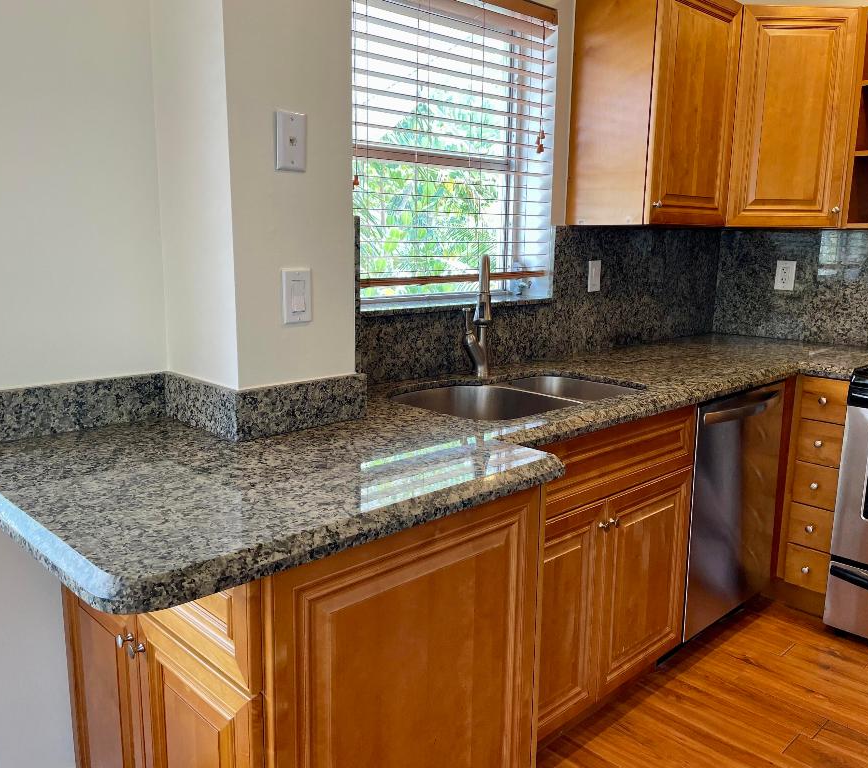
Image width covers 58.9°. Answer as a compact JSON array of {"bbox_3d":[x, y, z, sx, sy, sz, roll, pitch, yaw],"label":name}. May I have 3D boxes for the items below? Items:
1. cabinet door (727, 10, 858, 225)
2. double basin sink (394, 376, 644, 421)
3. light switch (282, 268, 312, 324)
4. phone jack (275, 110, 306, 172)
[{"bbox_3d":[1.280,-0.946,2.763,0.408,0.747,0.024,0,10,0],"label":"cabinet door"},{"bbox_3d":[0.216,0.139,2.120,0.750,0.205,0.470,-9,14,-44],"label":"double basin sink"},{"bbox_3d":[-0.280,-0.181,1.581,0.070,0.114,0.010,-9,14,-44],"label":"light switch"},{"bbox_3d":[-0.280,-0.479,1.524,0.070,0.114,0.010,-9,14,-44],"label":"phone jack"}]

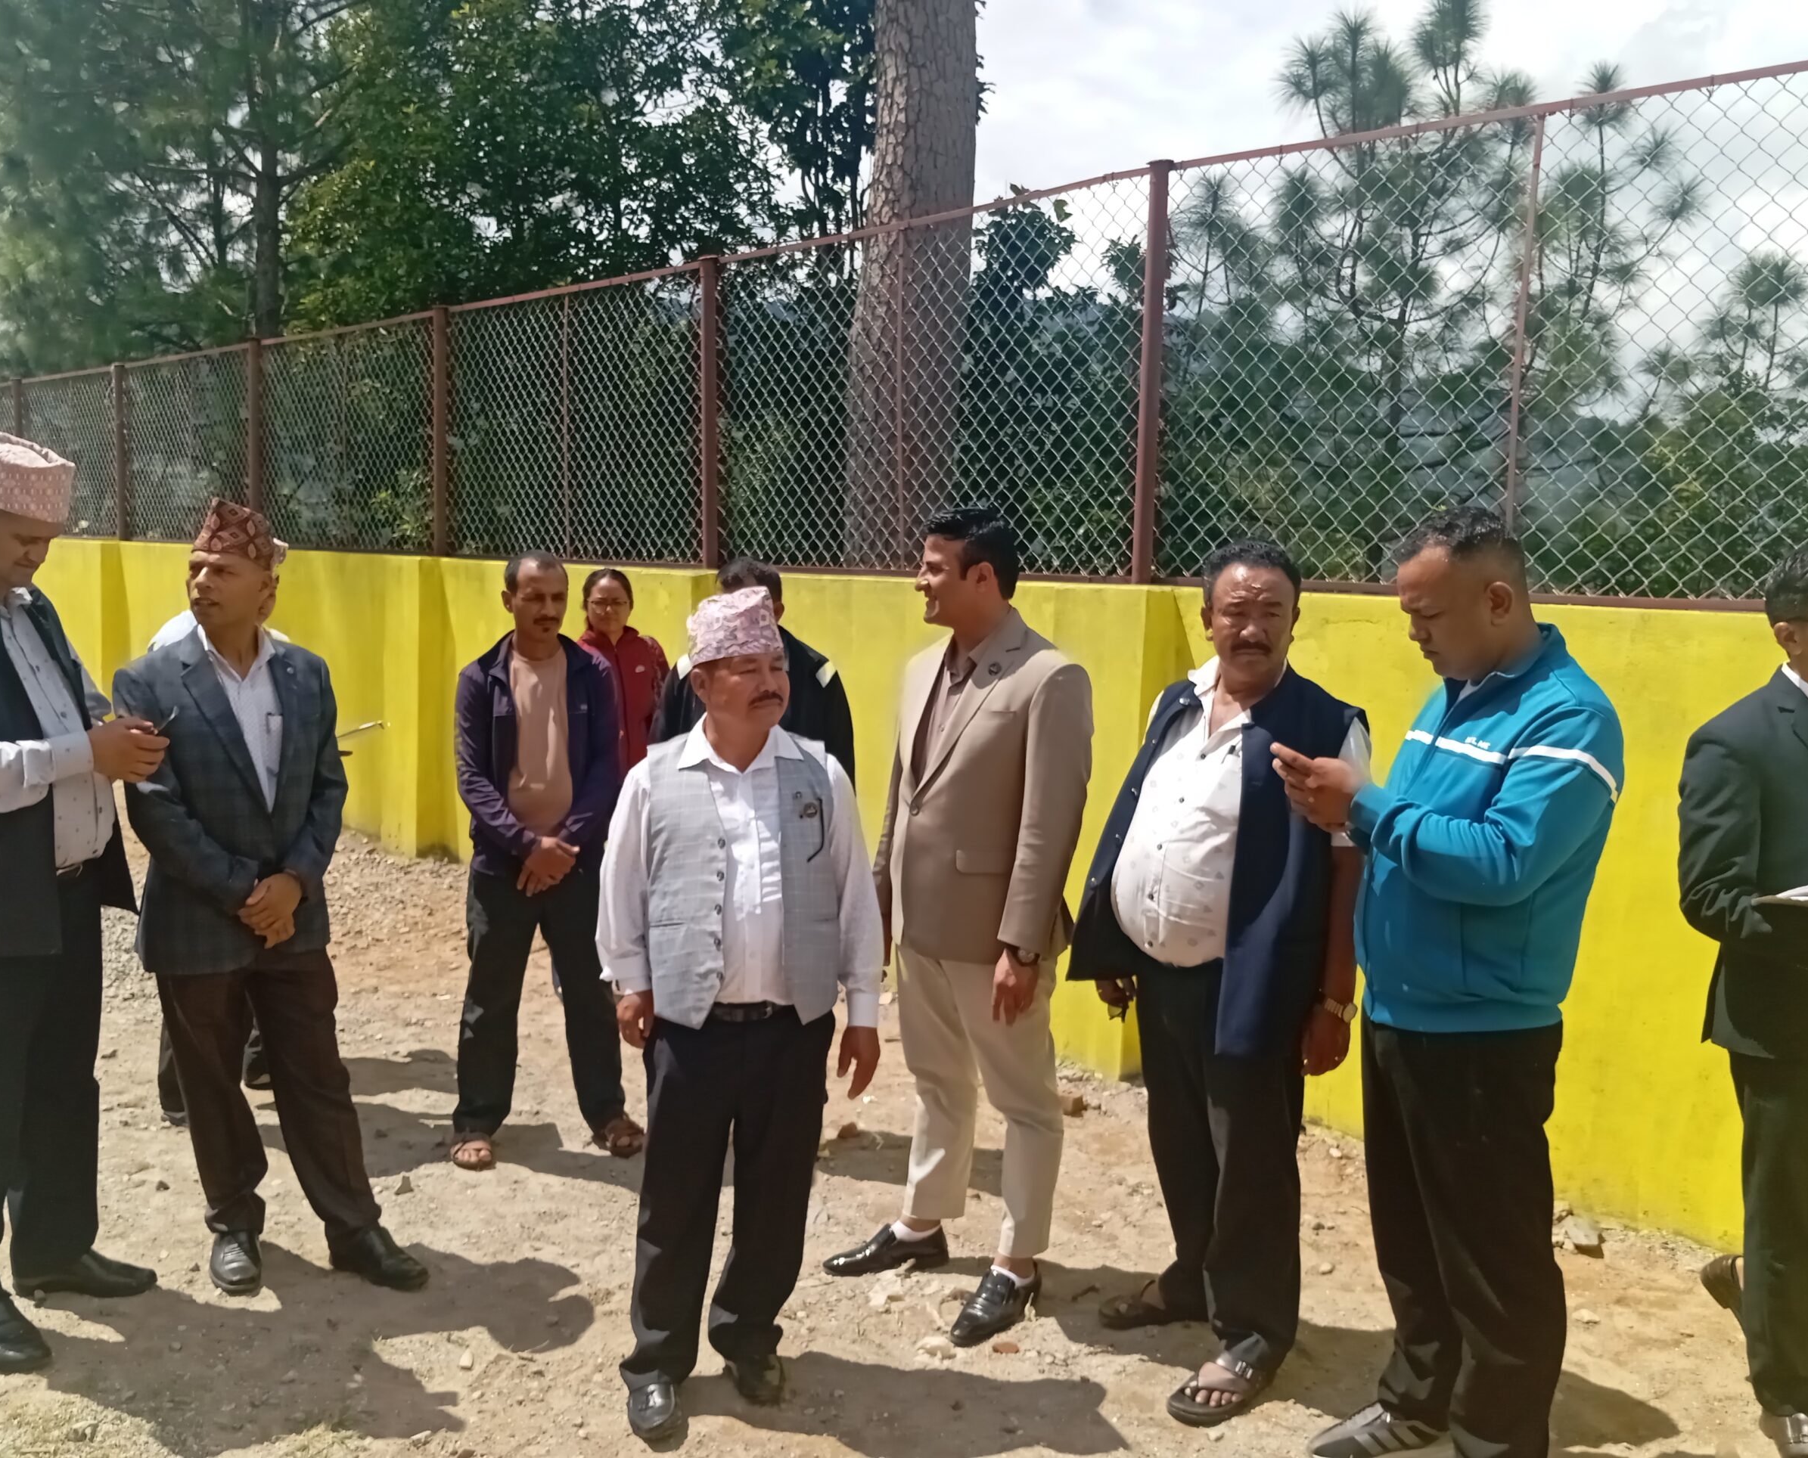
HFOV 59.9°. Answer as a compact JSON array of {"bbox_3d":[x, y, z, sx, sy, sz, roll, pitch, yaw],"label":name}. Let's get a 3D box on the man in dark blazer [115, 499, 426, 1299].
[{"bbox_3d":[-1.383,0.359,3.443,0.560,1.706,0.370,-4,9,-38],"label":"man in dark blazer"}]

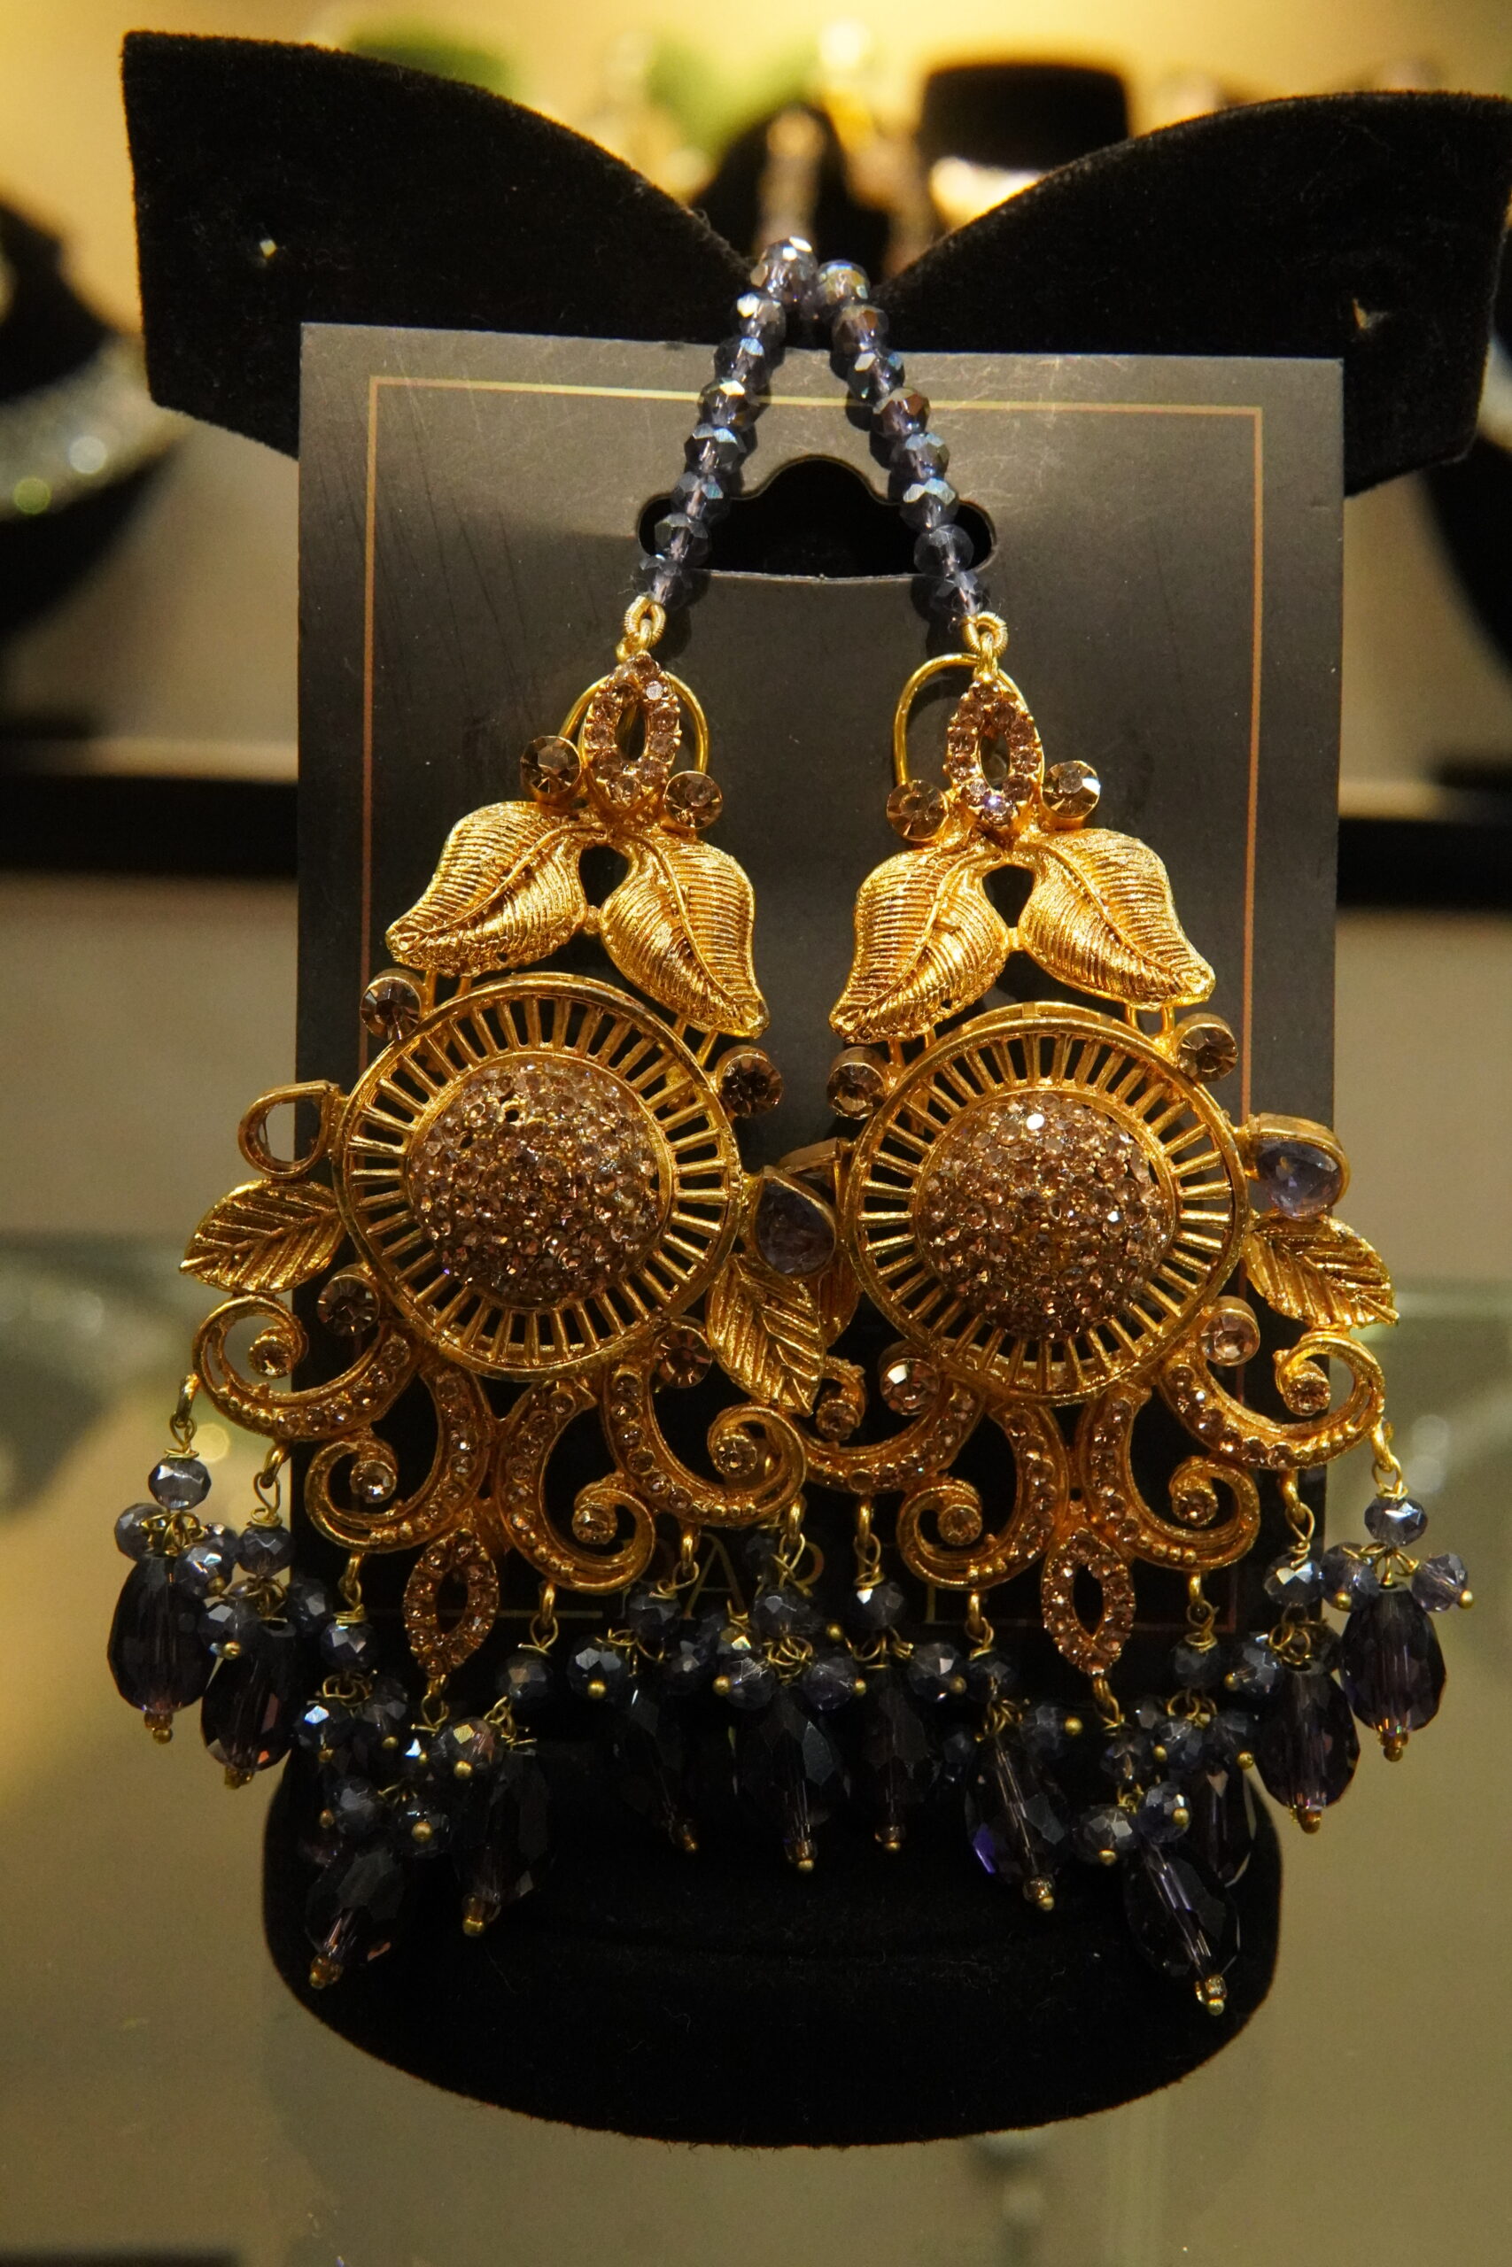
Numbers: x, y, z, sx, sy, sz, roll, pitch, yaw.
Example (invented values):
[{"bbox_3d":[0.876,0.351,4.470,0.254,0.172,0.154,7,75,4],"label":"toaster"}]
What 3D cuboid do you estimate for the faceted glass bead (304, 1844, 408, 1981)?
[{"bbox_3d":[-0.035,0.068,0.249,0.009,0.015,0.009,22,-12,0],"label":"faceted glass bead"}]

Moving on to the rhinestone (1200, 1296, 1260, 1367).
[{"bbox_3d":[0.043,0.018,0.258,0.005,0.005,0.003,1,19,3],"label":"rhinestone"}]

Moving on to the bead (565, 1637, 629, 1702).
[{"bbox_3d":[-0.014,0.048,0.253,0.005,0.005,0.005,18,53,0],"label":"bead"}]

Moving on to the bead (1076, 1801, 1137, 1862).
[{"bbox_3d":[0.028,0.057,0.231,0.005,0.005,0.004,31,45,-7],"label":"bead"}]

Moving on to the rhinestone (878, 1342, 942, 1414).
[{"bbox_3d":[0.013,0.020,0.236,0.005,0.005,0.004,1,11,-1],"label":"rhinestone"}]

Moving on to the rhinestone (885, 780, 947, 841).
[{"bbox_3d":[0.014,-0.029,0.250,0.005,0.005,0.004,4,3,7],"label":"rhinestone"}]

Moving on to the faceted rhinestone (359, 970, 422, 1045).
[{"bbox_3d":[-0.031,-0.011,0.236,0.005,0.005,0.004,1,11,-1],"label":"faceted rhinestone"}]

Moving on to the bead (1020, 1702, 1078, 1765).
[{"bbox_3d":[0.026,0.053,0.249,0.005,0.005,0.005,0,6,-45],"label":"bead"}]

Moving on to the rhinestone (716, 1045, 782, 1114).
[{"bbox_3d":[-0.001,-0.004,0.236,0.005,0.005,0.004,1,11,-1],"label":"rhinestone"}]

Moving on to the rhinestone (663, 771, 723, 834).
[{"bbox_3d":[-0.006,-0.029,0.250,0.005,0.005,0.004,2,3,0],"label":"rhinestone"}]

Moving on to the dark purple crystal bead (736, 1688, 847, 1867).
[{"bbox_3d":[0.003,0.057,0.250,0.009,0.015,0.009,-6,-10,0],"label":"dark purple crystal bead"}]

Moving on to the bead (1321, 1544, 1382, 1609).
[{"bbox_3d":[0.054,0.040,0.256,0.005,0.005,0.005,22,56,0],"label":"bead"}]

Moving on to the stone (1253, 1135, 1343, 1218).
[{"bbox_3d":[0.048,0.004,0.250,0.008,0.007,0.004,4,20,6],"label":"stone"}]

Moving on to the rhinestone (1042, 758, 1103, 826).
[{"bbox_3d":[0.028,-0.030,0.250,0.005,0.005,0.004,4,2,6],"label":"rhinestone"}]

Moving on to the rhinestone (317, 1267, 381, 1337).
[{"bbox_3d":[-0.036,0.015,0.251,0.005,0.005,0.004,2,10,-1],"label":"rhinestone"}]

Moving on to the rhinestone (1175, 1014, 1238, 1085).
[{"bbox_3d":[0.040,-0.007,0.249,0.005,0.005,0.004,4,17,5],"label":"rhinestone"}]

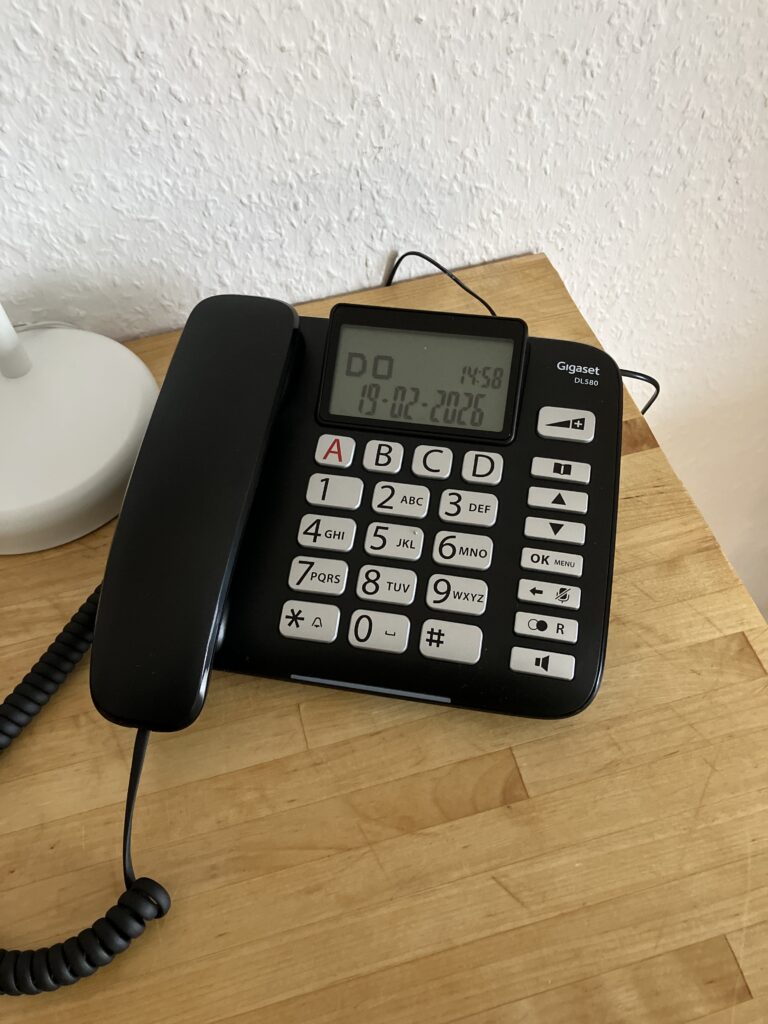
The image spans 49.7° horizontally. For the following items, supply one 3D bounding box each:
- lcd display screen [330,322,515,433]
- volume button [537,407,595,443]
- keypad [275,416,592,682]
[{"bbox_3d":[0.019,-0.066,0.413,0.086,0.008,0.046,7,87,8],"label":"lcd display screen"},{"bbox_3d":[0.090,-0.042,0.409,0.028,0.006,0.017,7,70,8],"label":"volume button"},{"bbox_3d":[0.026,0.018,0.391,0.135,0.009,0.107,7,70,8],"label":"keypad"}]

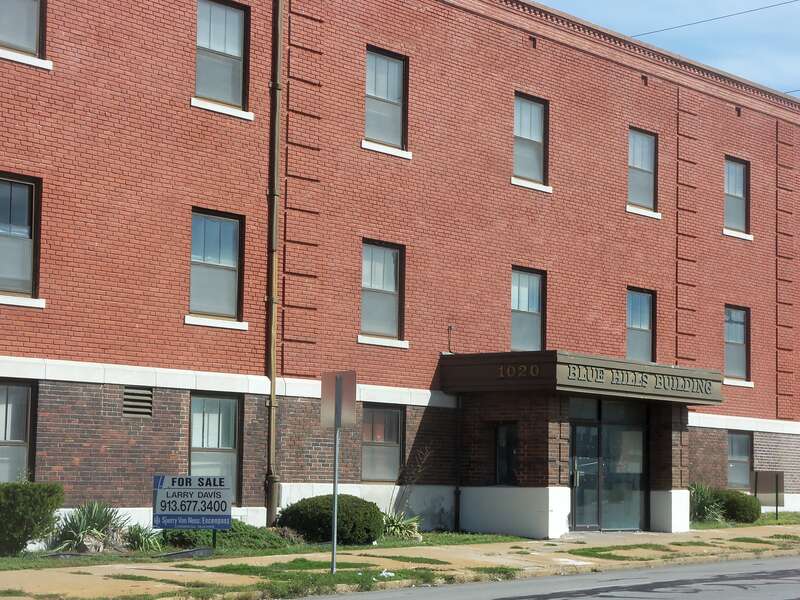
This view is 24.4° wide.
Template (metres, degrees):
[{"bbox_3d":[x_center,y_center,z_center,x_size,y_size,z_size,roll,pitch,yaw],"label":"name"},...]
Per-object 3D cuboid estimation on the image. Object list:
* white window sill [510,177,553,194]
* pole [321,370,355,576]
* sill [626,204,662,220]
[{"bbox_3d":[2.564,-2.253,36.350,0.180,0.133,1.430,-4,-7,38],"label":"white window sill"},{"bbox_3d":[-0.818,2.309,24.606,0.580,2.680,0.080,-4,-8,39],"label":"pole"},{"bbox_3d":[5.142,-1.851,39.156,0.180,0.130,1.400,-4,-8,39],"label":"sill"}]

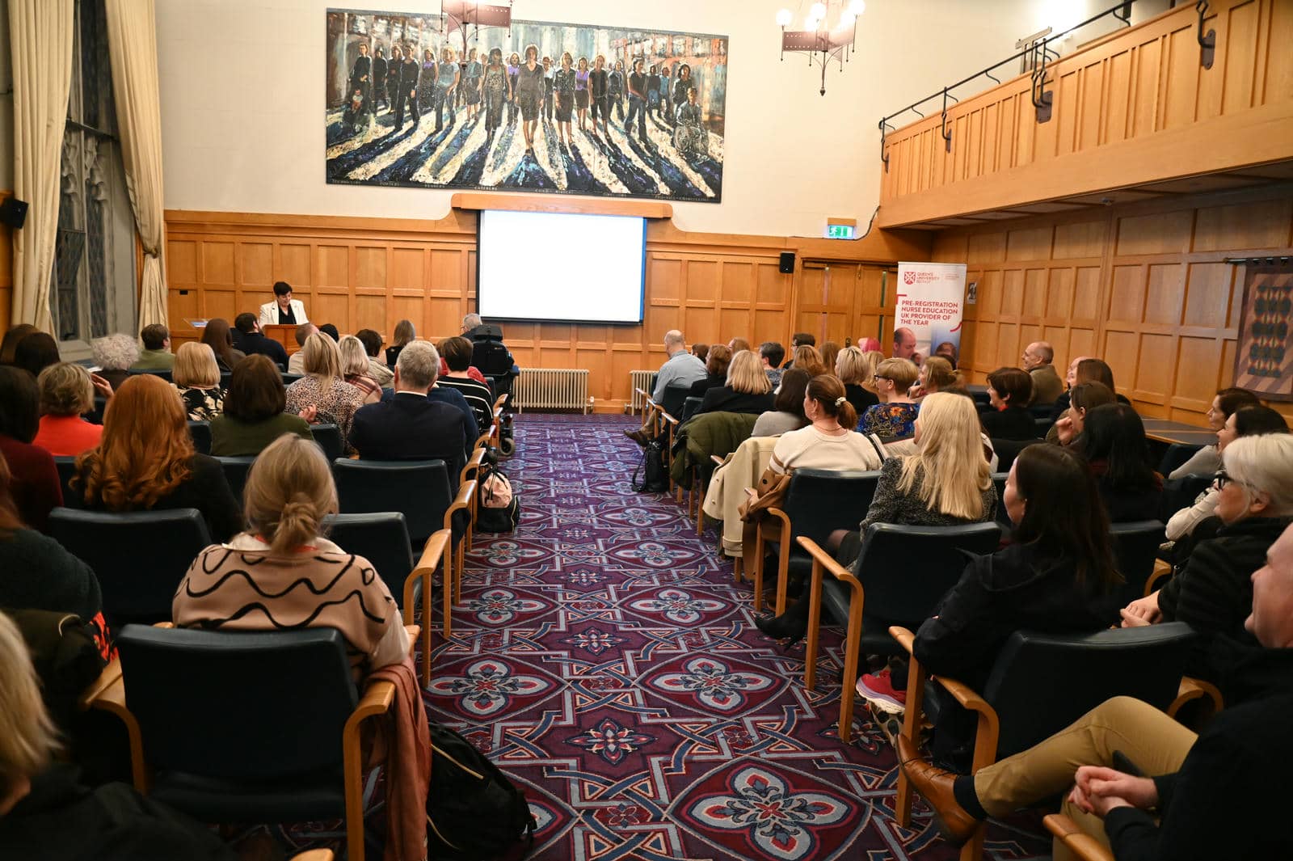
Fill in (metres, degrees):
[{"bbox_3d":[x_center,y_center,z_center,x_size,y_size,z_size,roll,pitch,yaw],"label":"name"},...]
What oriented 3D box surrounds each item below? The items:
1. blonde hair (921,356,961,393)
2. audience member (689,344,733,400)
[{"bbox_3d":[1.990,-0.400,5.947,0.250,0.240,0.190,8,10,32],"label":"blonde hair"},{"bbox_3d":[0.528,-0.087,7.069,0.490,1.240,0.780,0,9,-17],"label":"audience member"}]

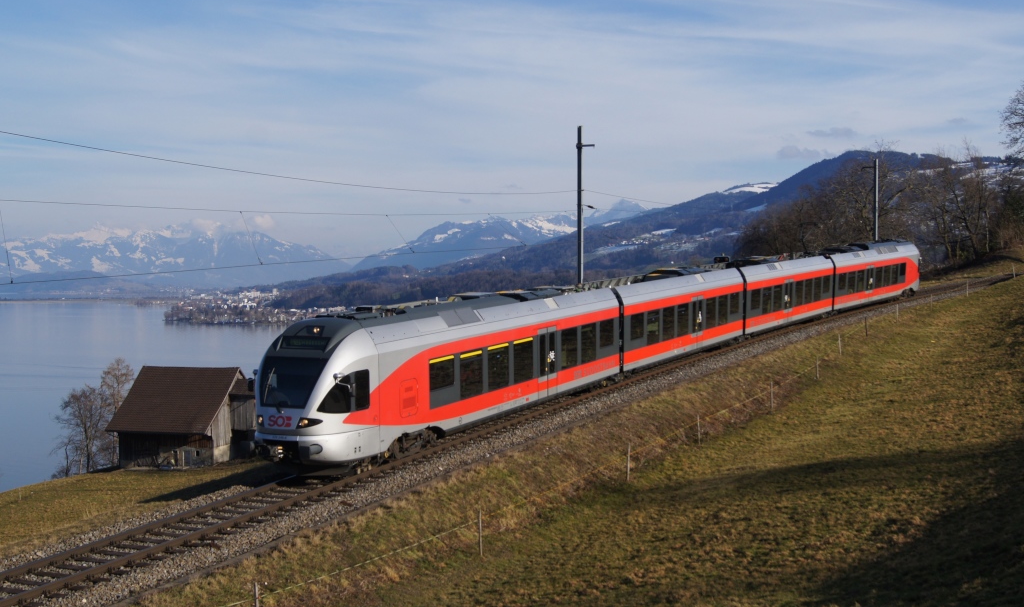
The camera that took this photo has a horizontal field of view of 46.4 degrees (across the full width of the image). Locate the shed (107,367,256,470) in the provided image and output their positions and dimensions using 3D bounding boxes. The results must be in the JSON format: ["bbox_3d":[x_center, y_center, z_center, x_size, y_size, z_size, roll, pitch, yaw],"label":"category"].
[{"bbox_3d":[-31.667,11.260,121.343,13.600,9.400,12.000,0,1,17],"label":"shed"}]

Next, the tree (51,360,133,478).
[{"bbox_3d":[-41.765,11.223,118.560,8.000,11.800,7.200,0,1,-19],"label":"tree"}]

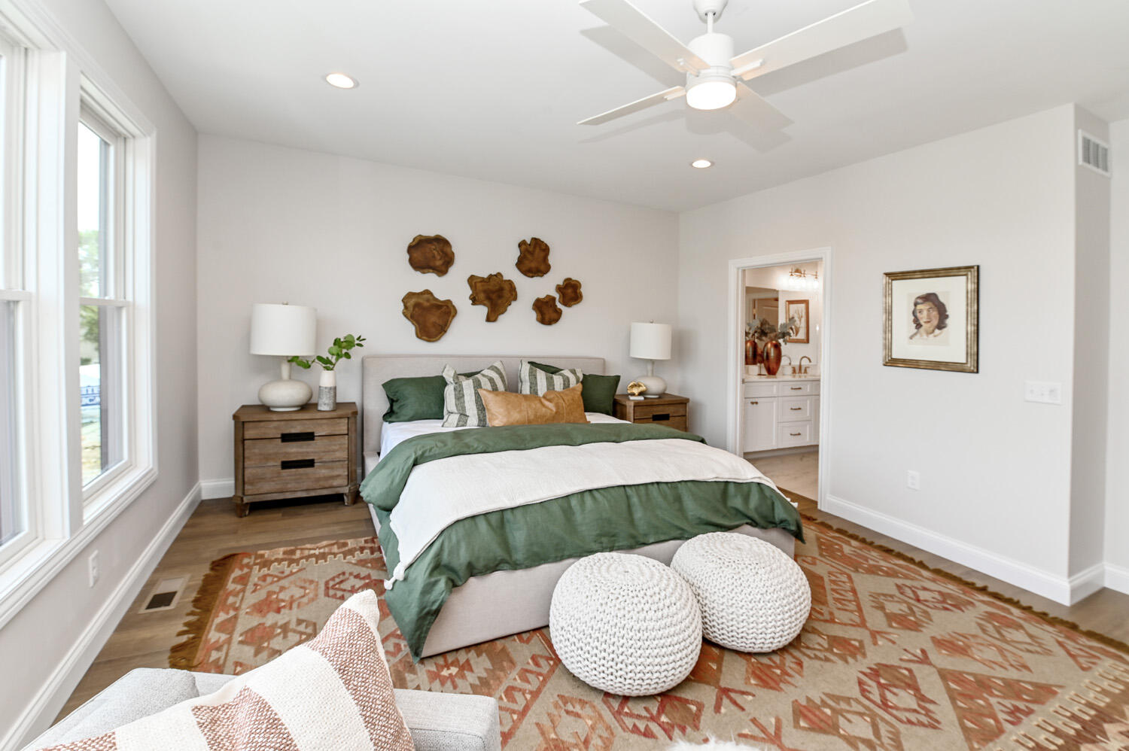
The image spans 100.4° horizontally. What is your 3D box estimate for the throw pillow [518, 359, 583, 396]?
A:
[{"bbox_3d":[-0.122,0.111,4.067,0.519,0.500,0.176,0,-17,-24],"label":"throw pillow"}]

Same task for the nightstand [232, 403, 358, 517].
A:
[{"bbox_3d":[-1.974,0.590,3.513,0.764,0.686,0.441,-1,3,-26],"label":"nightstand"}]

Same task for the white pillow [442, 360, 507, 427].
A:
[{"bbox_3d":[-0.723,0.143,3.725,0.499,0.480,0.163,-1,-15,-28],"label":"white pillow"}]

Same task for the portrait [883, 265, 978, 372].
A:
[{"bbox_3d":[2.372,-0.358,3.058,0.035,0.647,0.519,-1,3,-29],"label":"portrait"}]

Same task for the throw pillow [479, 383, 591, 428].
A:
[{"bbox_3d":[-0.249,0.246,3.851,0.862,0.333,0.157,0,-22,-20],"label":"throw pillow"}]

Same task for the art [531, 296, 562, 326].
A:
[{"bbox_3d":[-0.163,-0.617,4.446,0.306,0.292,0.048,-1,5,-25],"label":"art"}]

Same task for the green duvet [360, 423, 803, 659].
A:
[{"bbox_3d":[0.064,0.730,2.899,2.294,0.605,1.411,-1,5,-25],"label":"green duvet"}]

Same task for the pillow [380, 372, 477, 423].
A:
[{"bbox_3d":[-1.063,0.173,3.763,0.768,0.442,0.173,-1,-20,-25],"label":"pillow"}]

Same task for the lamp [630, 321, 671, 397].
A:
[{"bbox_3d":[0.872,-0.165,4.743,0.412,0.755,0.412,1,2,0],"label":"lamp"}]

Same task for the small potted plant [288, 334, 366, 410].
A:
[{"bbox_3d":[-1.787,-0.023,3.548,0.510,0.568,0.314,-1,3,-25],"label":"small potted plant"}]

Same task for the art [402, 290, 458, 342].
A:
[{"bbox_3d":[-1.172,-0.520,4.082,0.470,0.451,0.050,0,3,-24],"label":"art"}]

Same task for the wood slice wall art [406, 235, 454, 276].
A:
[{"bbox_3d":[-1.144,-1.027,4.012,0.404,0.361,0.048,-1,5,-25],"label":"wood slice wall art"}]

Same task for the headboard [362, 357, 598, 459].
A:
[{"bbox_3d":[-0.620,0.350,4.194,2.150,1.037,0.115,-1,5,-25],"label":"headboard"}]

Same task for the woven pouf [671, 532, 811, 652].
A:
[{"bbox_3d":[0.780,0.955,2.122,0.590,0.413,0.590,-1,5,-25],"label":"woven pouf"}]

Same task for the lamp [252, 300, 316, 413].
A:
[{"bbox_3d":[-2.025,-0.134,3.389,0.413,0.778,0.413,-1,5,-25],"label":"lamp"}]

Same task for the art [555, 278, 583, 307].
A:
[{"bbox_3d":[0.043,-0.800,4.537,0.291,0.281,0.048,-1,5,-25],"label":"art"}]

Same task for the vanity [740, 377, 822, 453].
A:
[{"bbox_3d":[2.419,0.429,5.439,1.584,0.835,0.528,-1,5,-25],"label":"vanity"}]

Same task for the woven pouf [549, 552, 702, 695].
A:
[{"bbox_3d":[0.241,0.970,1.887,0.598,0.441,0.598,1,2,0],"label":"woven pouf"}]

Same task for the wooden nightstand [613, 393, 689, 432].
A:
[{"bbox_3d":[0.826,0.555,4.733,0.745,0.676,0.441,-1,3,-25],"label":"wooden nightstand"}]

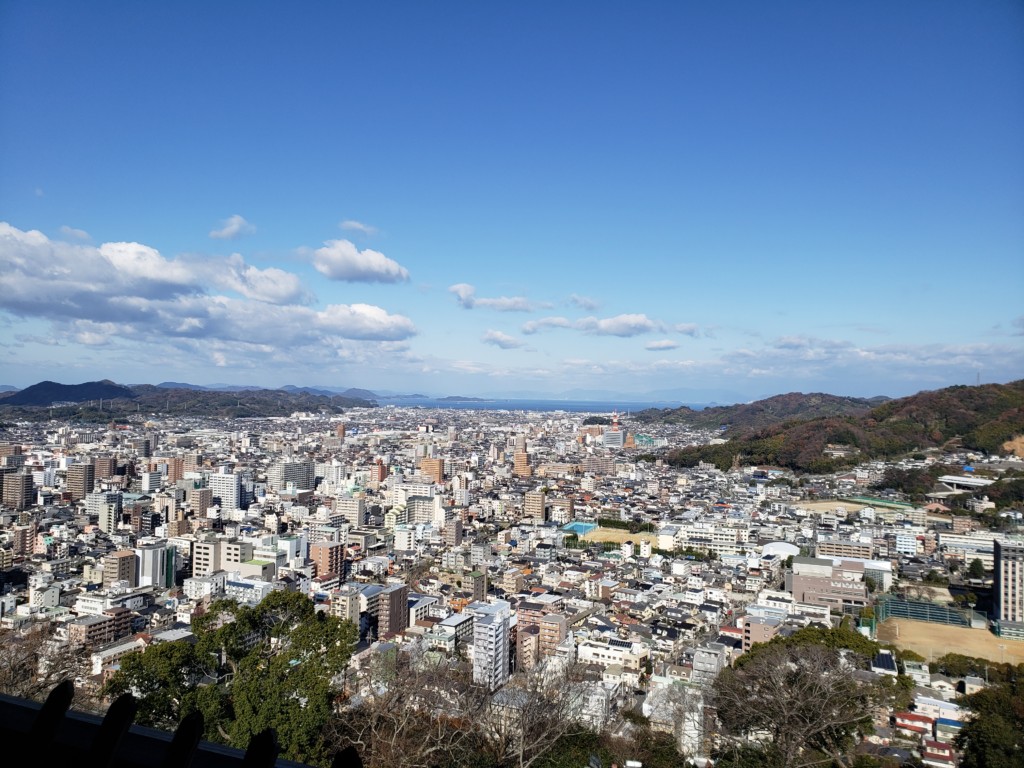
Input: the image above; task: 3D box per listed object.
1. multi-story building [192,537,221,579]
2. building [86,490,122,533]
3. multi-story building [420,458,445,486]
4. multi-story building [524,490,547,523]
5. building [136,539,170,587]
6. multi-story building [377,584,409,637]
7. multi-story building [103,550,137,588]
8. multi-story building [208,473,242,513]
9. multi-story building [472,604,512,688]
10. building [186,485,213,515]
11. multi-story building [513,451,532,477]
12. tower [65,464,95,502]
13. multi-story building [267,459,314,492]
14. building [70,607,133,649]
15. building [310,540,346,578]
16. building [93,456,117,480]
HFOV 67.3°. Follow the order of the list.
[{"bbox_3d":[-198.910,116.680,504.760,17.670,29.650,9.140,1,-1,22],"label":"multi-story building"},{"bbox_3d":[-381.470,118.820,721.420,26.790,36.760,17.210,1,-1,23],"label":"building"},{"bbox_3d":[-111.230,121.180,1078.060,29.770,34.580,14.790,1,-1,24],"label":"multi-story building"},{"bbox_3d":[23.380,120.000,759.110,17.360,29.200,11.980,1,-1,23],"label":"multi-story building"},{"bbox_3d":[-238.110,120.360,508.610,13.560,29.820,13.920,1,-1,19],"label":"building"},{"bbox_3d":[-65.280,124.350,422.370,7.000,25.460,22.110,1,-1,18],"label":"multi-story building"},{"bbox_3d":[-252.290,122.480,494.190,12.090,24.600,13.400,1,-1,20],"label":"multi-story building"},{"bbox_3d":[-318.570,119.970,854.350,34.070,40.950,13.000,1,-1,19],"label":"multi-story building"},{"bbox_3d":[-8.550,111.610,331.410,9.220,34.500,15.930,1,-1,25],"label":"multi-story building"},{"bbox_3d":[-305.610,121.410,757.260,11.300,34.900,15.850,1,-1,23],"label":"building"},{"bbox_3d":[17.510,130.540,1219.840,26.270,43.600,11.240,1,-1,22],"label":"multi-story building"},{"bbox_3d":[-518.330,116.740,924.300,26.400,42.250,15.060,1,-1,20],"label":"tower"},{"bbox_3d":[-298.000,122.520,1040.560,29.470,40.320,57.440,1,-1,28],"label":"multi-story building"},{"bbox_3d":[-210.710,123.900,394.850,11.250,14.000,27.290,1,-1,22],"label":"building"},{"bbox_3d":[-130.940,125.730,547.100,16.820,25.510,19.370,1,-1,24],"label":"building"},{"bbox_3d":[-576.150,120.710,1090.630,30.370,33.660,11.070,1,-1,20],"label":"building"}]

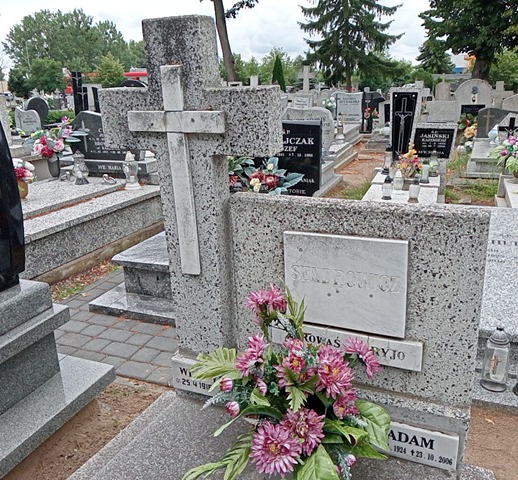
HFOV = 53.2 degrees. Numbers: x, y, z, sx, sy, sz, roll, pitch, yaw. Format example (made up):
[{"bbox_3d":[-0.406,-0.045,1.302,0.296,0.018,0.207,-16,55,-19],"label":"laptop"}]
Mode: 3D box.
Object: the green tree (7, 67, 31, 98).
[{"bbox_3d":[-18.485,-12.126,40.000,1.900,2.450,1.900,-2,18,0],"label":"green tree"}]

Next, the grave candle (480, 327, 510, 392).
[{"bbox_3d":[1.085,0.542,2.360,0.118,0.290,0.118,6,18,22],"label":"grave candle"}]

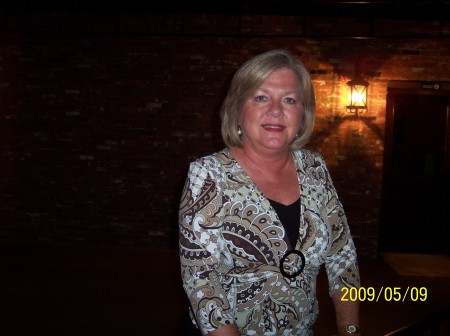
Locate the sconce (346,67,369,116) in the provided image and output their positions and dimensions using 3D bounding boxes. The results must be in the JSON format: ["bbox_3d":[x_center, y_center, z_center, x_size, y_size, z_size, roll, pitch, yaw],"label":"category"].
[{"bbox_3d":[1.569,-0.907,5.850,0.250,0.580,0.300,2,5,4],"label":"sconce"}]

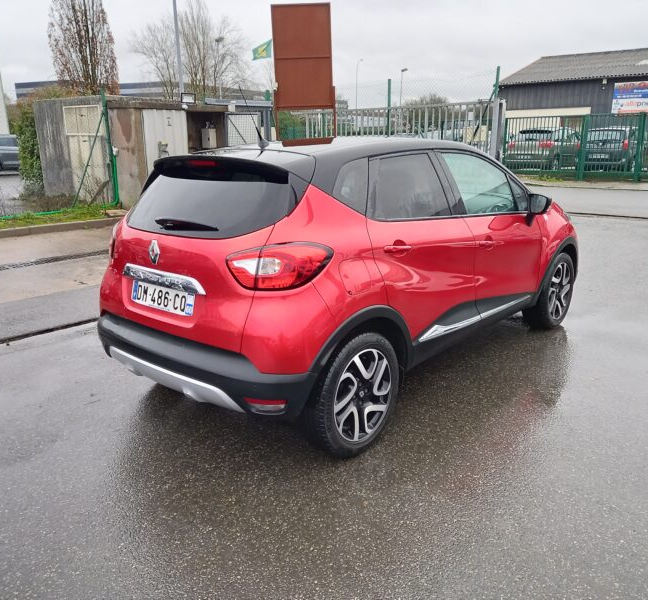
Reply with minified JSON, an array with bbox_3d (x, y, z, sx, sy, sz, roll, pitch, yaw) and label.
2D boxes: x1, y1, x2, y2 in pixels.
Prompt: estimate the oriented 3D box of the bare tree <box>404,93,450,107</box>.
[{"bbox_3d":[9.852,-17.372,55.000,4.700,4.700,4.400,0,13,10],"label":"bare tree"}]

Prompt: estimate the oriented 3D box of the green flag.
[{"bbox_3d":[-4.470,-18.136,42.000,1.500,1.400,0.300,-3,13,-5],"label":"green flag"}]

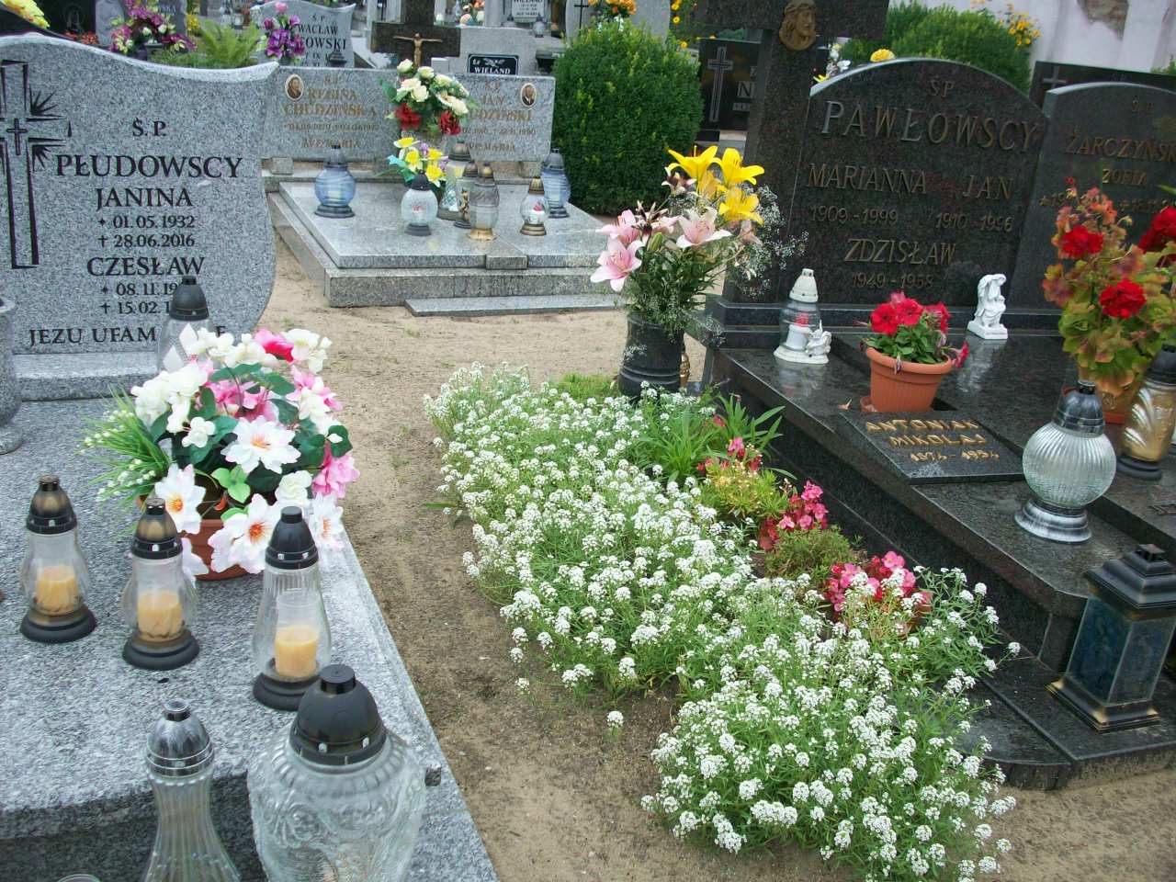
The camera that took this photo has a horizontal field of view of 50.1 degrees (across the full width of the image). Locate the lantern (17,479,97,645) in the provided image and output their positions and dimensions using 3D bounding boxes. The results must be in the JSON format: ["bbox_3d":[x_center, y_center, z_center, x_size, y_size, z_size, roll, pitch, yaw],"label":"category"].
[{"bbox_3d":[-0.730,0.154,1.716,0.107,0.224,0.107,-3,24,-22],"label":"lantern"}]

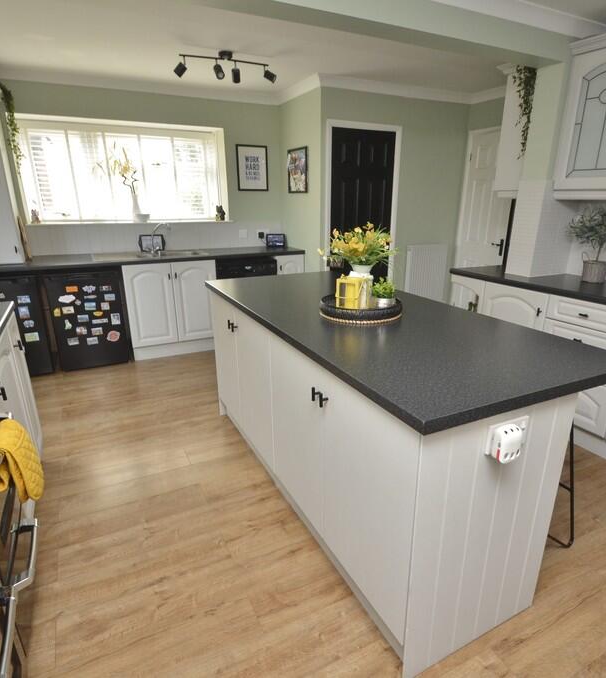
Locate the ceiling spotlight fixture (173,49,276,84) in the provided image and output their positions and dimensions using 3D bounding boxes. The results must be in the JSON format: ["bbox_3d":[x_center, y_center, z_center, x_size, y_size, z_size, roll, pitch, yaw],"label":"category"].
[{"bbox_3d":[-0.572,-2.057,3.223,0.780,0.190,0.130,-9,20,-24],"label":"ceiling spotlight fixture"}]

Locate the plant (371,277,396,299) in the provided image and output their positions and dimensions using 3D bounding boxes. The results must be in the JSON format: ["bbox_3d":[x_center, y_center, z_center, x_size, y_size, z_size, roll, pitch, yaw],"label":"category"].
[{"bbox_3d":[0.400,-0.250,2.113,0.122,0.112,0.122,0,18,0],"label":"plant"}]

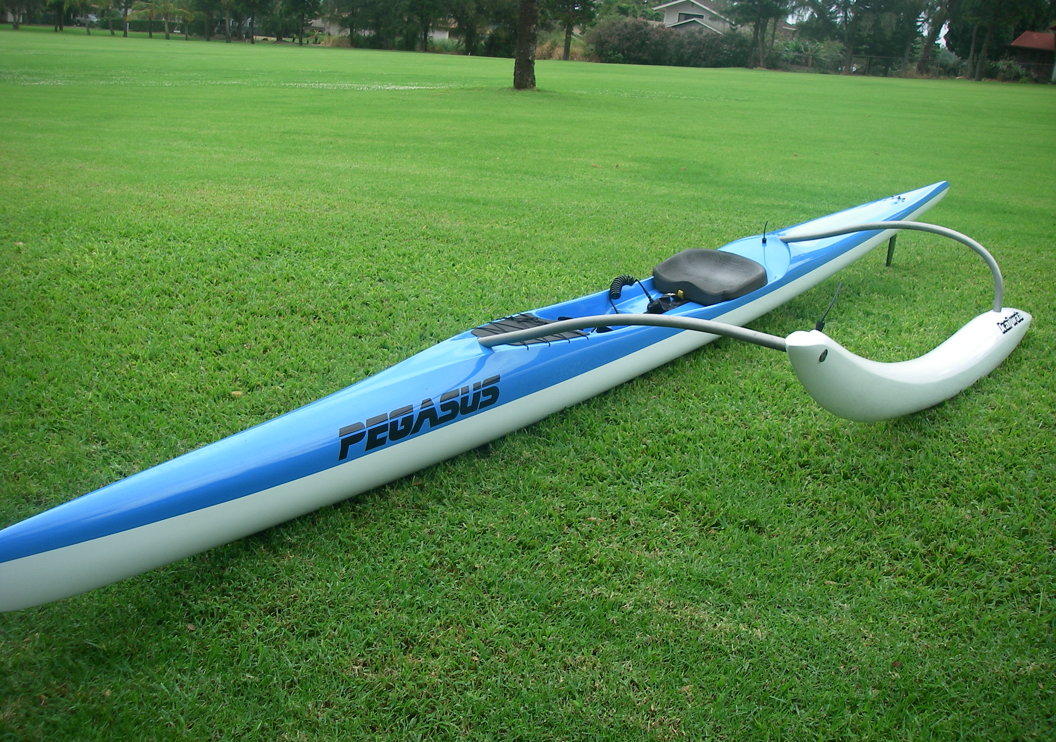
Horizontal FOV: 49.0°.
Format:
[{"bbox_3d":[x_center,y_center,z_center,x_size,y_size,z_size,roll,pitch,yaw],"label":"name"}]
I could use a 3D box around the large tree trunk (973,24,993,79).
[{"bbox_3d":[31.007,-21.702,79.000,0.750,3.713,0.500,9,17,19],"label":"large tree trunk"}]

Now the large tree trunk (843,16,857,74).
[{"bbox_3d":[23.038,-23.333,83.000,0.600,4.014,0.600,7,16,14],"label":"large tree trunk"}]

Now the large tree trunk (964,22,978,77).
[{"bbox_3d":[31.750,-23.038,83.000,0.450,3.788,0.450,8,17,19],"label":"large tree trunk"}]

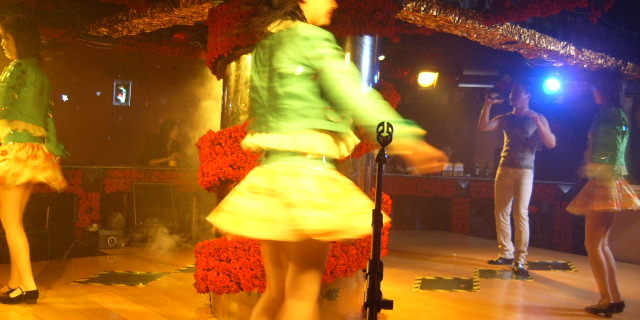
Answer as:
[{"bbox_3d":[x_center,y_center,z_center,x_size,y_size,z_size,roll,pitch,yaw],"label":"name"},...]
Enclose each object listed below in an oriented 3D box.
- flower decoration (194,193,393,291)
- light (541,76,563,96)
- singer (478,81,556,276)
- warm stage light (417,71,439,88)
[{"bbox_3d":[-0.155,0.439,3.780,1.120,0.600,1.120,3,-1,-2],"label":"flower decoration"},{"bbox_3d":[3.126,-1.002,8.700,0.250,0.250,0.260,3,-1,22],"label":"light"},{"bbox_3d":[1.847,0.175,6.050,0.720,1.770,0.500,3,-1,21],"label":"singer"},{"bbox_3d":[1.445,-1.082,8.700,0.290,0.250,0.250,3,-1,12],"label":"warm stage light"}]

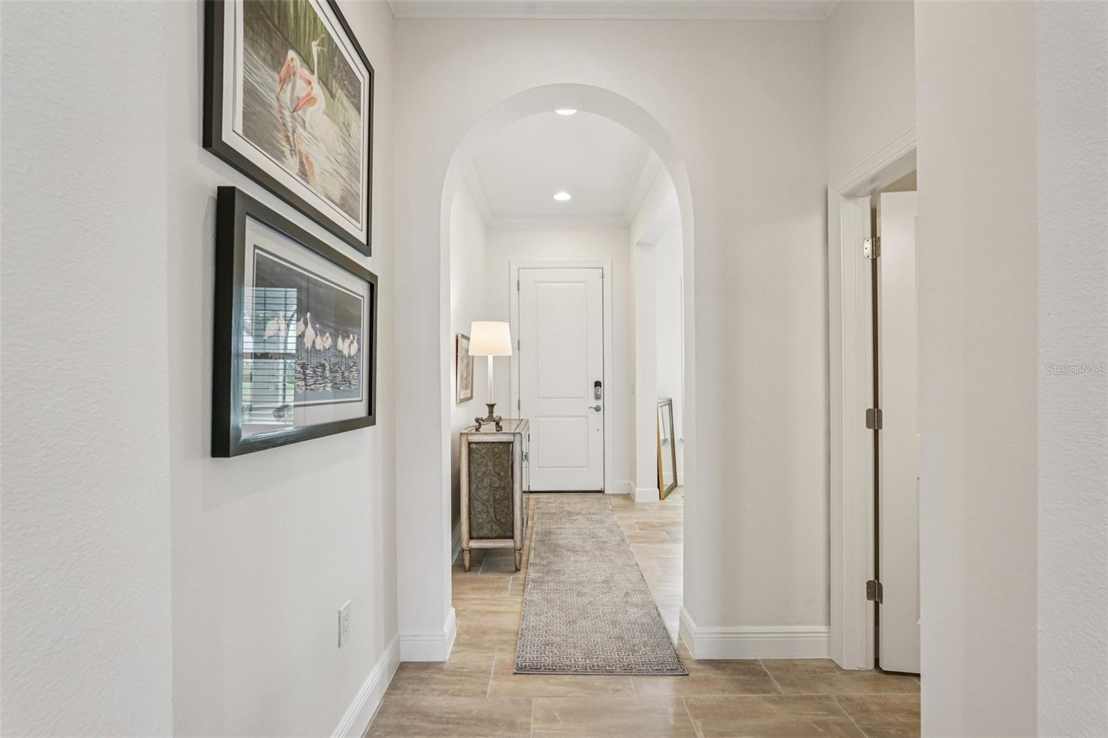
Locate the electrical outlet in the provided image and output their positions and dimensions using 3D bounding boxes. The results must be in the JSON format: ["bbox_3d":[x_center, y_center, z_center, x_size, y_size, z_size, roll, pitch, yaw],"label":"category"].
[{"bbox_3d":[-0.727,0.884,1.714,0.009,0.120,0.078,0,0,0],"label":"electrical outlet"}]

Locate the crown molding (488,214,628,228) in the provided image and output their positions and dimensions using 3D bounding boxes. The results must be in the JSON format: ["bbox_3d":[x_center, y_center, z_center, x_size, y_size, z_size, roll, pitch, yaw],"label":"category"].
[{"bbox_3d":[0.035,-1.605,5.350,1.560,0.115,0.095,0,0,0],"label":"crown molding"}]

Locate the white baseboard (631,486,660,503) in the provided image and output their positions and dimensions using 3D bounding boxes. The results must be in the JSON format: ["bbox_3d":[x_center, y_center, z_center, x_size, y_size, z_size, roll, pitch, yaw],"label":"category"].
[{"bbox_3d":[0.952,1.296,5.060,0.255,0.148,0.030,0,0,0],"label":"white baseboard"}]

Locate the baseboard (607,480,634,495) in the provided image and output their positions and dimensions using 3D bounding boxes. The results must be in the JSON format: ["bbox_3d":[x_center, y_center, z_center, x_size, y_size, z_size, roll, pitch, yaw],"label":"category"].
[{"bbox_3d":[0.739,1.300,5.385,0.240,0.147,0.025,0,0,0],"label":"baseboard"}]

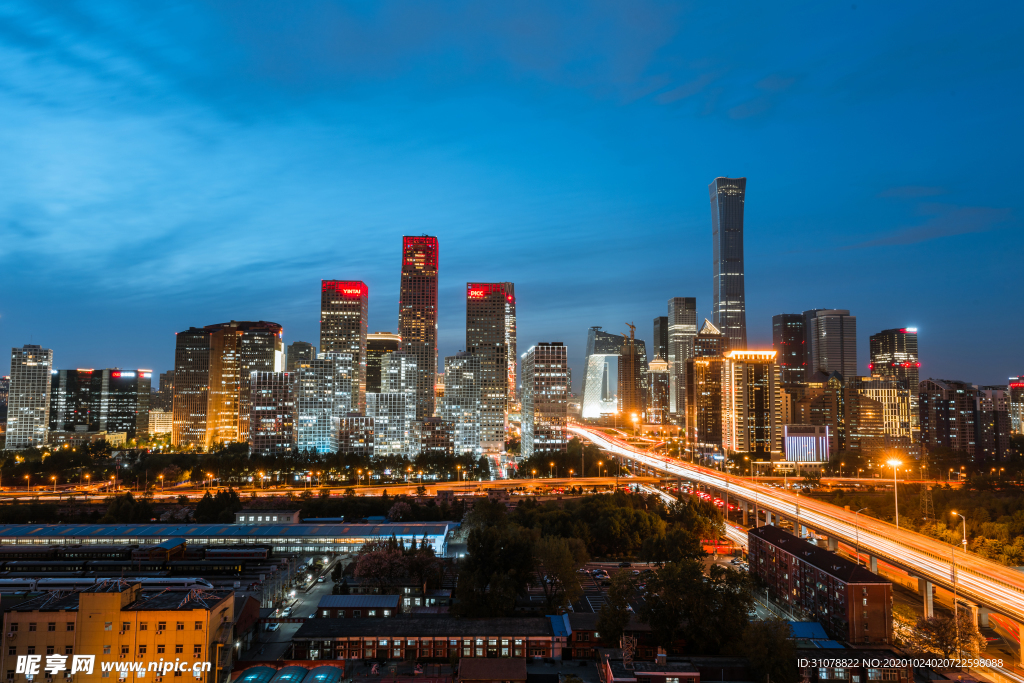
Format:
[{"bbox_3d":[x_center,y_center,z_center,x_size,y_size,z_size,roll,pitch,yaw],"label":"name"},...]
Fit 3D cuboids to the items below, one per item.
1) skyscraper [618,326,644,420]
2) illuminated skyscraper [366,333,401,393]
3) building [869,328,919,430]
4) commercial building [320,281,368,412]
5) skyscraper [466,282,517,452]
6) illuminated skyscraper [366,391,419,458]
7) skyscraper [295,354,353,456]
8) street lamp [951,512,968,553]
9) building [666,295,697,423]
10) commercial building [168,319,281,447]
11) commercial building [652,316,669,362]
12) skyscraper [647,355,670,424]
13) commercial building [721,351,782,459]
[{"bbox_3d":[208.470,77.380,1208.900,36.000,170.000,38.000,0,-5,-3],"label":"skyscraper"},{"bbox_3d":[-203.970,67.140,1077.910,57.000,155.000,40.000,1,-4,-3],"label":"illuminated skyscraper"},{"bbox_3d":[620.900,68.320,1111.850,43.000,174.000,54.000,0,-5,-3],"label":"building"},{"bbox_3d":[-189.630,27.010,771.180,43.480,186.000,42.000,0,-5,-2],"label":"commercial building"},{"bbox_3d":[-28.170,29.880,771.890,43.000,186.000,43.000,0,-4,-2],"label":"skyscraper"},{"bbox_3d":[-112.740,78.060,615.880,31.000,66.000,29.000,2,-5,-25],"label":"illuminated skyscraper"},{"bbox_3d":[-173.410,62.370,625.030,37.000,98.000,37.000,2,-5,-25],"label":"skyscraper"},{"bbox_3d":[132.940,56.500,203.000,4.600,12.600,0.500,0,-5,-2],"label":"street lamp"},{"bbox_3d":[340.060,47.450,1366.380,42.000,258.000,43.000,0,-5,-3],"label":"building"},{"bbox_3d":[-320.150,49.190,775.850,104.000,147.000,56.000,0,-5,-3],"label":"commercial building"},{"bbox_3d":[334.670,64.690,1474.370,46.000,224.000,49.000,0,-4,-2],"label":"commercial building"},{"bbox_3d":[222.280,84.380,1035.910,30.000,126.000,32.000,0,-5,-3],"label":"skyscraper"},{"bbox_3d":[222.020,62.340,637.220,42.000,104.000,39.000,0,-4,1],"label":"commercial building"}]

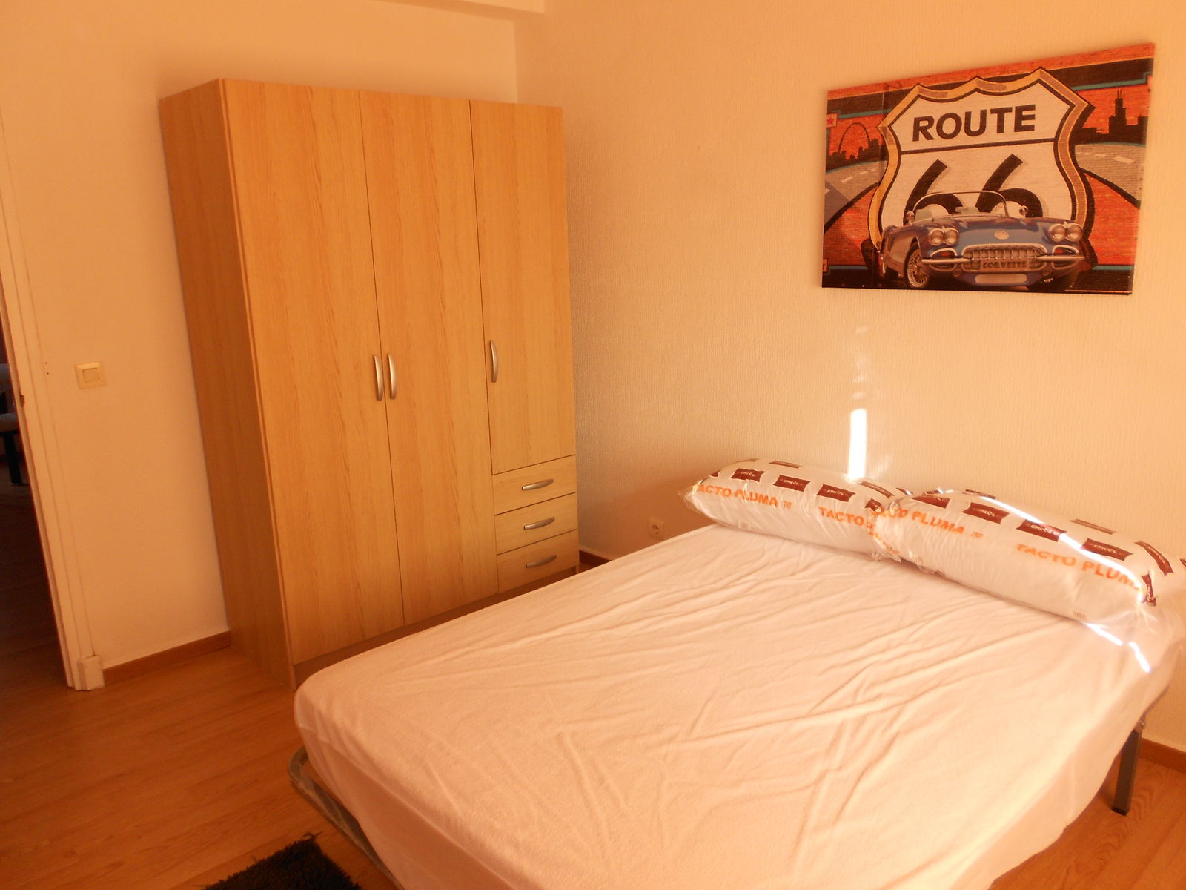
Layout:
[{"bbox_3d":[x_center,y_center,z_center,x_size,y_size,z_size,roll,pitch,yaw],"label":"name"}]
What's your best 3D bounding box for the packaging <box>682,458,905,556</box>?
[{"bbox_3d":[0.657,0.173,2.924,0.720,0.195,0.325,11,19,44],"label":"packaging"}]

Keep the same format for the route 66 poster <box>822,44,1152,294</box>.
[{"bbox_3d":[1.056,-0.742,2.537,0.025,0.602,0.900,-13,18,-41],"label":"route 66 poster"}]

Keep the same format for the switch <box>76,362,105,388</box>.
[{"bbox_3d":[-1.641,-0.225,2.912,0.080,0.080,0.012,-13,18,-41],"label":"switch"}]

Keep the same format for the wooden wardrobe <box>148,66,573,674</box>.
[{"bbox_3d":[-0.738,-0.261,3.364,1.284,1.925,0.539,-13,18,-41],"label":"wooden wardrobe"}]

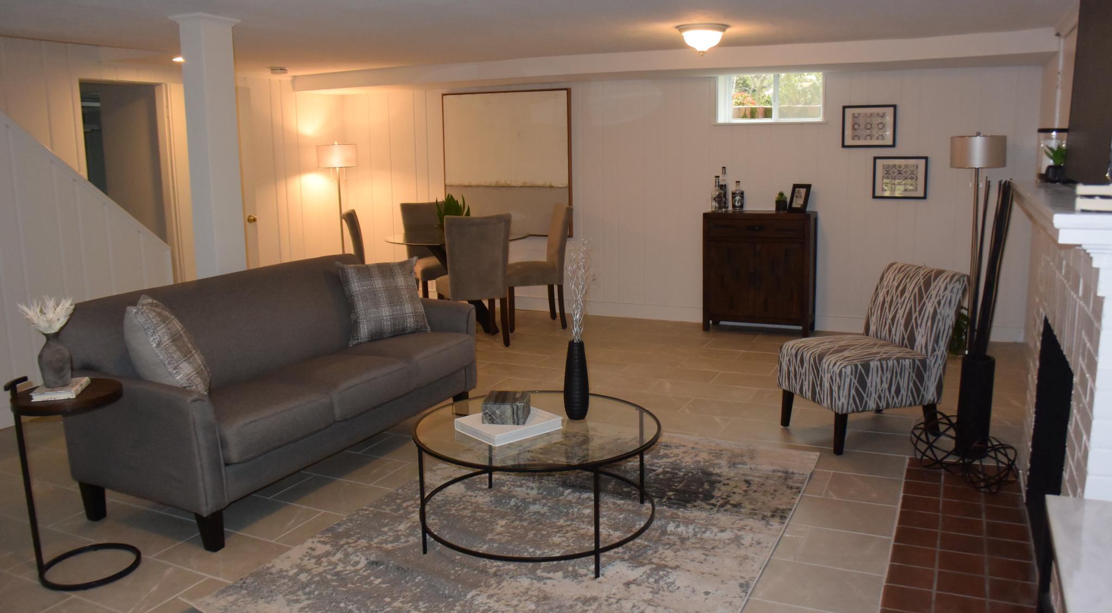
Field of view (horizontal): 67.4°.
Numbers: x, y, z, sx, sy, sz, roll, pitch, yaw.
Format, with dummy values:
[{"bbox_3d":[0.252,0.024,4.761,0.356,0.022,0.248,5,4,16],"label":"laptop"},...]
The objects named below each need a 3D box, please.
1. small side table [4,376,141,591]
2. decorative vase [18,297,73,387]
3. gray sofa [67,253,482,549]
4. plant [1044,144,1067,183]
[{"bbox_3d":[-1.640,0.572,2.859,0.390,0.690,0.375,-7,12,-31],"label":"small side table"},{"bbox_3d":[-1.709,0.111,2.829,0.165,0.300,0.165,4,11,25],"label":"decorative vase"},{"bbox_3d":[-1.172,0.297,3.877,0.755,0.860,1.870,4,10,24],"label":"gray sofa"},{"bbox_3d":[1.999,-0.567,3.321,0.095,0.155,0.095,4,11,25],"label":"plant"}]

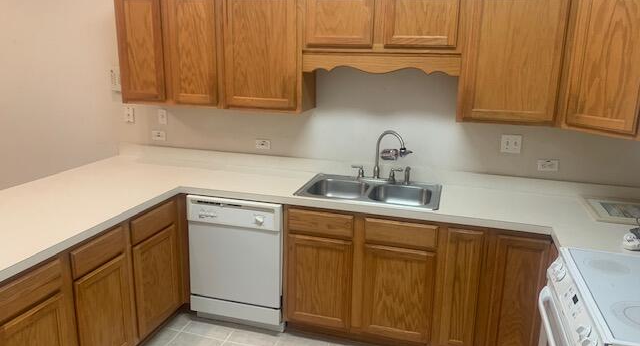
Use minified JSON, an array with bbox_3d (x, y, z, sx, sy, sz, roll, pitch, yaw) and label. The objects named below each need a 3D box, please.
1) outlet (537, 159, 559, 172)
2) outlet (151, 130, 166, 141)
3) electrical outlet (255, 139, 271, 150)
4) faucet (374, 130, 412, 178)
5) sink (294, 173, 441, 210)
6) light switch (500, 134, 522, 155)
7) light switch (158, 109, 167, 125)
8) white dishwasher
[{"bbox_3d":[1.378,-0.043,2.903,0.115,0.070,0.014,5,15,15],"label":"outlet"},{"bbox_3d":[-1.209,-0.277,3.620,0.115,0.070,0.014,5,15,15],"label":"outlet"},{"bbox_3d":[-0.398,-0.198,3.397,0.115,0.070,0.014,5,15,15],"label":"electrical outlet"},{"bbox_3d":[0.442,-0.092,3.056,0.110,0.330,0.260,-9,17,-35],"label":"faucet"},{"bbox_3d":[0.317,0.185,2.966,0.835,0.180,0.555,5,15,15],"label":"sink"},{"bbox_3d":[1.172,-0.175,2.933,0.115,0.115,0.016,5,15,15],"label":"light switch"},{"bbox_3d":[-1.172,-0.413,3.576,0.070,0.115,0.014,5,15,15],"label":"light switch"},{"bbox_3d":[-0.445,0.511,3.239,0.610,0.870,0.620,5,15,15],"label":"white dishwasher"}]

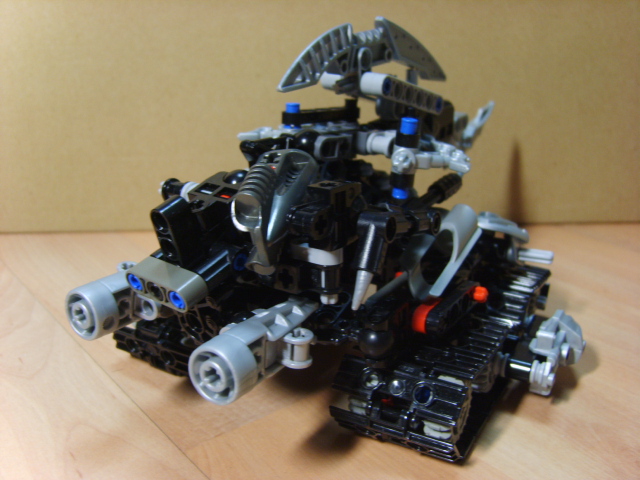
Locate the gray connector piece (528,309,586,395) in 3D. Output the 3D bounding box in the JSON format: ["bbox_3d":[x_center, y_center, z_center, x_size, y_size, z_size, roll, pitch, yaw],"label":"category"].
[{"bbox_3d":[0.078,0.038,0.212,0.017,0.022,0.022,10,21,30],"label":"gray connector piece"}]

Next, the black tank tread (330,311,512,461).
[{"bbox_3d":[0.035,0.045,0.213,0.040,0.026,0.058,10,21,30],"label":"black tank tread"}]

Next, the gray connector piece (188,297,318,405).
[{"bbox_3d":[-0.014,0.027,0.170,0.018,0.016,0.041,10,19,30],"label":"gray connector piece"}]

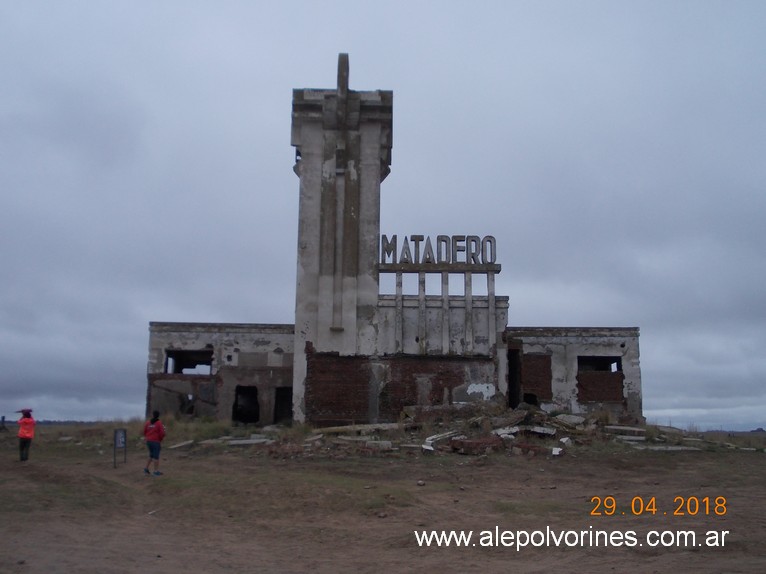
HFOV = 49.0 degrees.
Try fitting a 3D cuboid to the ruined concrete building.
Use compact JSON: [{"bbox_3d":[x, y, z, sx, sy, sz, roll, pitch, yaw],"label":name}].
[{"bbox_3d":[0.758,-1.513,53.287,26.760,21.240,15.000,1,-10,0],"label":"ruined concrete building"}]

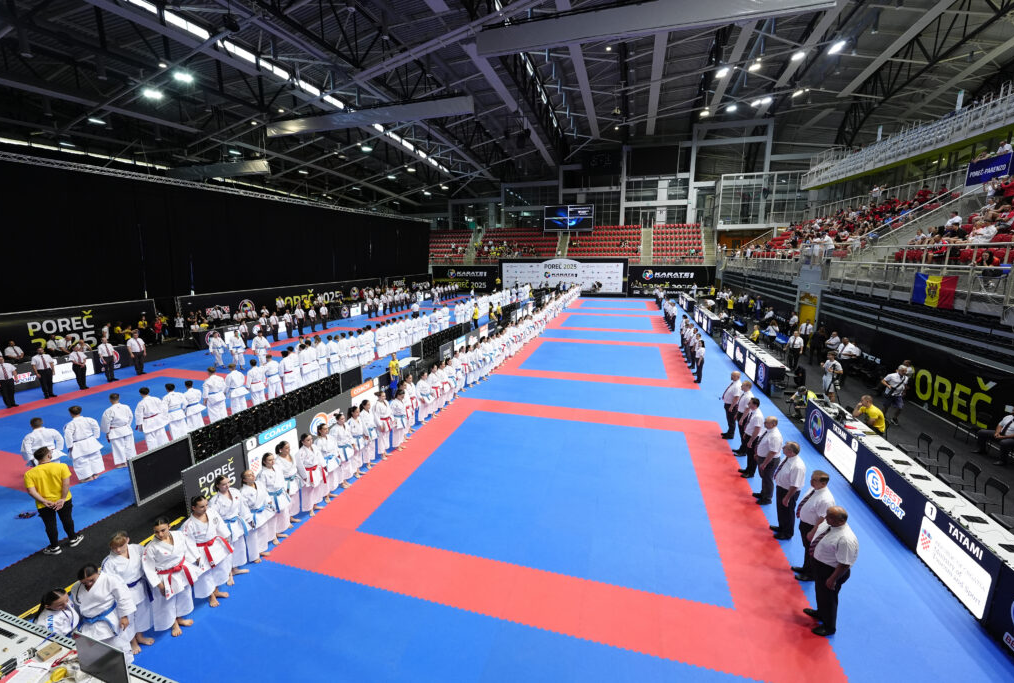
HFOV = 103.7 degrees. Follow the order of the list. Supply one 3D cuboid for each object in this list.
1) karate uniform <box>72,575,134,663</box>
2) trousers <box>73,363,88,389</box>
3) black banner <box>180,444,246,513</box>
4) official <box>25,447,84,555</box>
[{"bbox_3d":[-4.534,3.198,4.509,0.384,1.258,0.545,5,13,25],"label":"karate uniform"},{"bbox_3d":[-16.547,1.338,15.478,0.275,0.898,0.388,3,12,17],"label":"trousers"},{"bbox_3d":[-5.672,2.720,7.820,0.051,1.040,1.212,3,12,17],"label":"black banner"},{"bbox_3d":[-7.483,2.608,6.616,0.364,1.824,0.566,10,16,42],"label":"official"}]

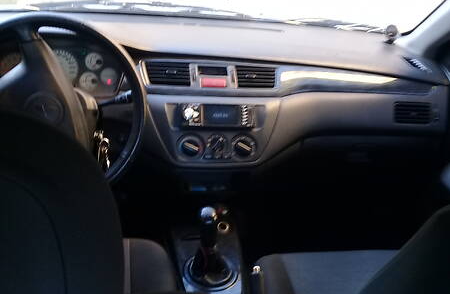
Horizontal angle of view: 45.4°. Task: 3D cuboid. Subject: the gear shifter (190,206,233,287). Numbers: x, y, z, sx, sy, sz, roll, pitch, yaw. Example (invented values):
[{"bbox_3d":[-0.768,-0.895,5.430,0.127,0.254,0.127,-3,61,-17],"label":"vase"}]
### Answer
[{"bbox_3d":[-0.021,0.201,1.142,0.095,0.167,0.098,0,24,-15],"label":"gear shifter"}]

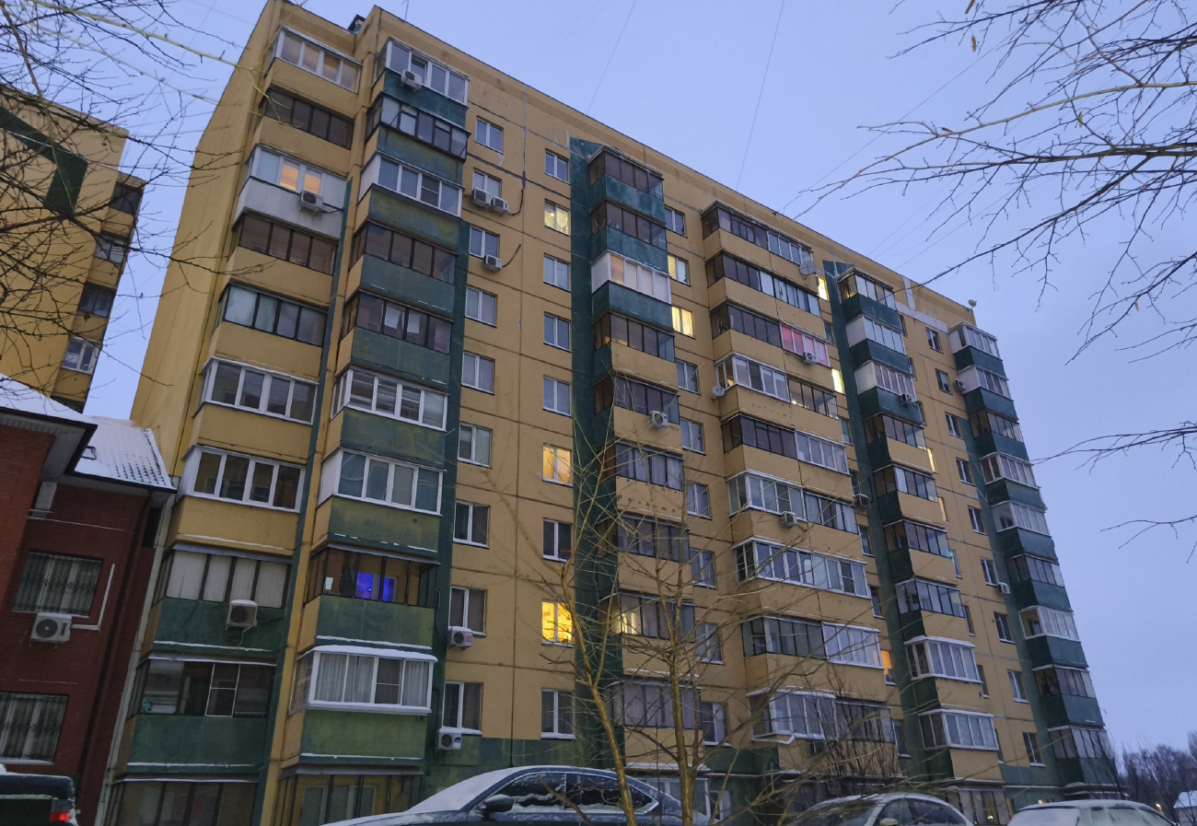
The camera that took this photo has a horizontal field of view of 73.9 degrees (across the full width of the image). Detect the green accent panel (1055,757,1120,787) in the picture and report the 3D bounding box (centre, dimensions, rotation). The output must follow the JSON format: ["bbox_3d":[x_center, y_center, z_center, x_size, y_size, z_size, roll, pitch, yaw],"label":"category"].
[{"bbox_3d":[23.417,17.150,38.014,3.395,1.122,1.075,17,-32,-31],"label":"green accent panel"}]

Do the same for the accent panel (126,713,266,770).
[{"bbox_3d":[-9.808,8.095,19.479,2.935,1.164,0.202,16,-32,-31],"label":"accent panel"}]

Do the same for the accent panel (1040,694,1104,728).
[{"bbox_3d":[23.377,14.789,39.223,3.395,1.395,1.075,17,-32,-31],"label":"accent panel"}]

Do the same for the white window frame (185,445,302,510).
[{"bbox_3d":[-10.238,2.004,23.175,3.115,1.466,0.204,16,-31,-31],"label":"white window frame"}]

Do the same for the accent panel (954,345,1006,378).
[{"bbox_3d":[23.869,-2.833,49.641,3.445,1.352,1.208,16,-32,-31],"label":"accent panel"}]

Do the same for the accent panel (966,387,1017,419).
[{"bbox_3d":[23.870,-0.247,48.305,3.390,1.436,1.173,16,-32,-31],"label":"accent panel"}]

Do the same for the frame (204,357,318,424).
[{"bbox_3d":[-10.503,-0.594,24.936,3.150,1.497,0.200,16,-32,-31],"label":"frame"}]

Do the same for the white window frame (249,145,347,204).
[{"bbox_3d":[-10.815,-8.077,28.477,3.125,1.435,1.150,16,-31,-31],"label":"white window frame"}]

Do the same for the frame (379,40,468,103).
[{"bbox_3d":[-6.575,-13.015,30.698,3.300,1.430,0.250,16,-31,-32],"label":"frame"}]

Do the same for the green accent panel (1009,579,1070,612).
[{"bbox_3d":[23.974,10.015,42.988,3.459,1.374,1.176,16,-32,-31],"label":"green accent panel"}]

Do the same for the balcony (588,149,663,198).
[{"bbox_3d":[1.344,-10.373,35.799,3.233,1.556,1.205,16,-32,-31],"label":"balcony"}]

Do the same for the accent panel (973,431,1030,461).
[{"bbox_3d":[24.251,2.253,47.843,3.402,1.169,1.200,16,-32,-31],"label":"accent panel"}]

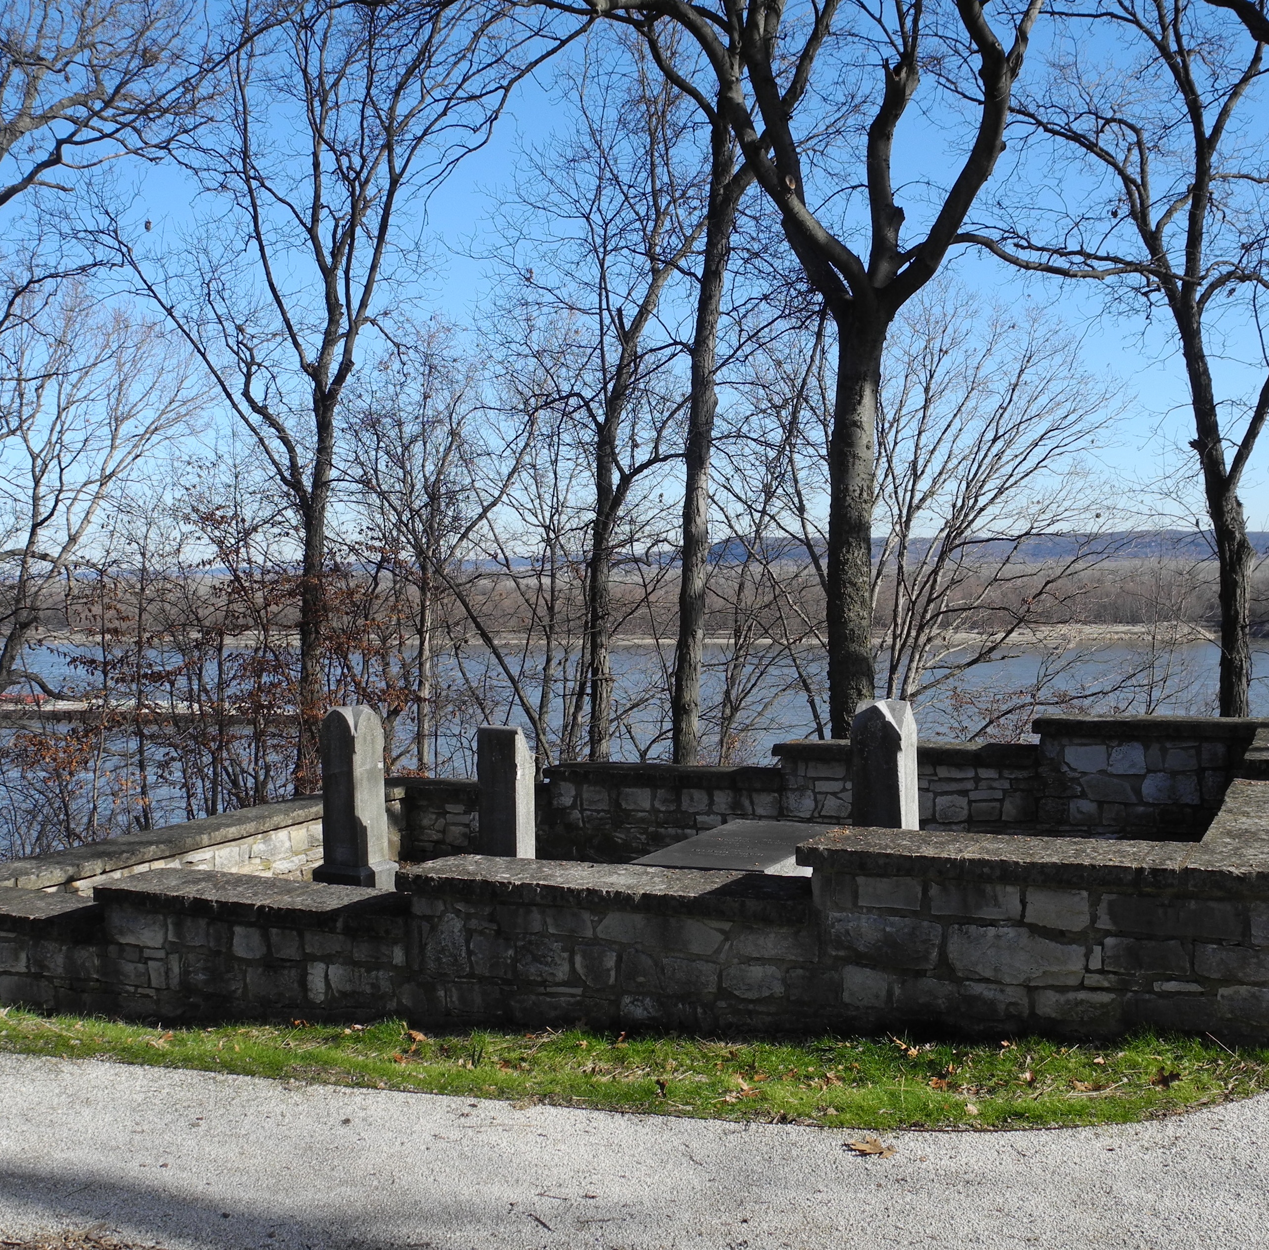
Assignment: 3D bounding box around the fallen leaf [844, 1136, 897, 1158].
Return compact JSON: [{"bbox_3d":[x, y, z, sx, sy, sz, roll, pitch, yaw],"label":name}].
[{"bbox_3d":[0.725,1.588,4.100,0.145,0.034,0.105,-1,2,6],"label":"fallen leaf"}]

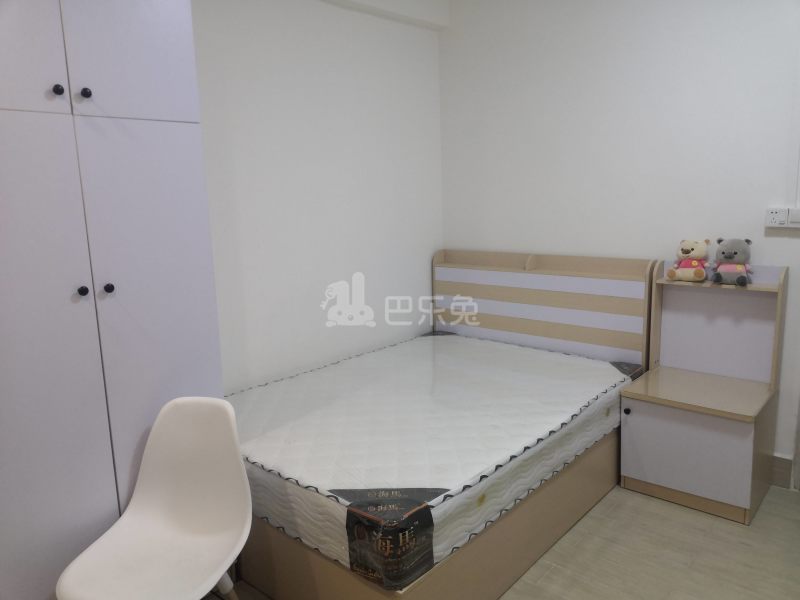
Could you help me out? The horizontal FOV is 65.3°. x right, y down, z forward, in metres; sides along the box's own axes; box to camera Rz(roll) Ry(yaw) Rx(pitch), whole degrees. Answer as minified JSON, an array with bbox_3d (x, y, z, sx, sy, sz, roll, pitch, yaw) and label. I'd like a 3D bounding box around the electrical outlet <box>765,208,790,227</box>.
[{"bbox_3d":[1.807,-0.393,2.978,0.086,0.086,0.034,7,13,40],"label":"electrical outlet"}]

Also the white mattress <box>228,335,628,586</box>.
[{"bbox_3d":[0.113,0.570,3.108,1.470,0.240,2.030,7,13,40],"label":"white mattress"}]

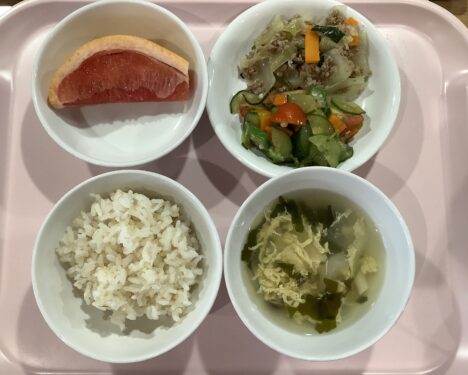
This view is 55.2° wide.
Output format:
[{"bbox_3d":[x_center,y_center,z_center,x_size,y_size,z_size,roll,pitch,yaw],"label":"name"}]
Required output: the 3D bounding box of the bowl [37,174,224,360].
[{"bbox_3d":[-0.069,0.052,0.316,0.122,0.059,0.122,0,83,-1],"label":"bowl"}]

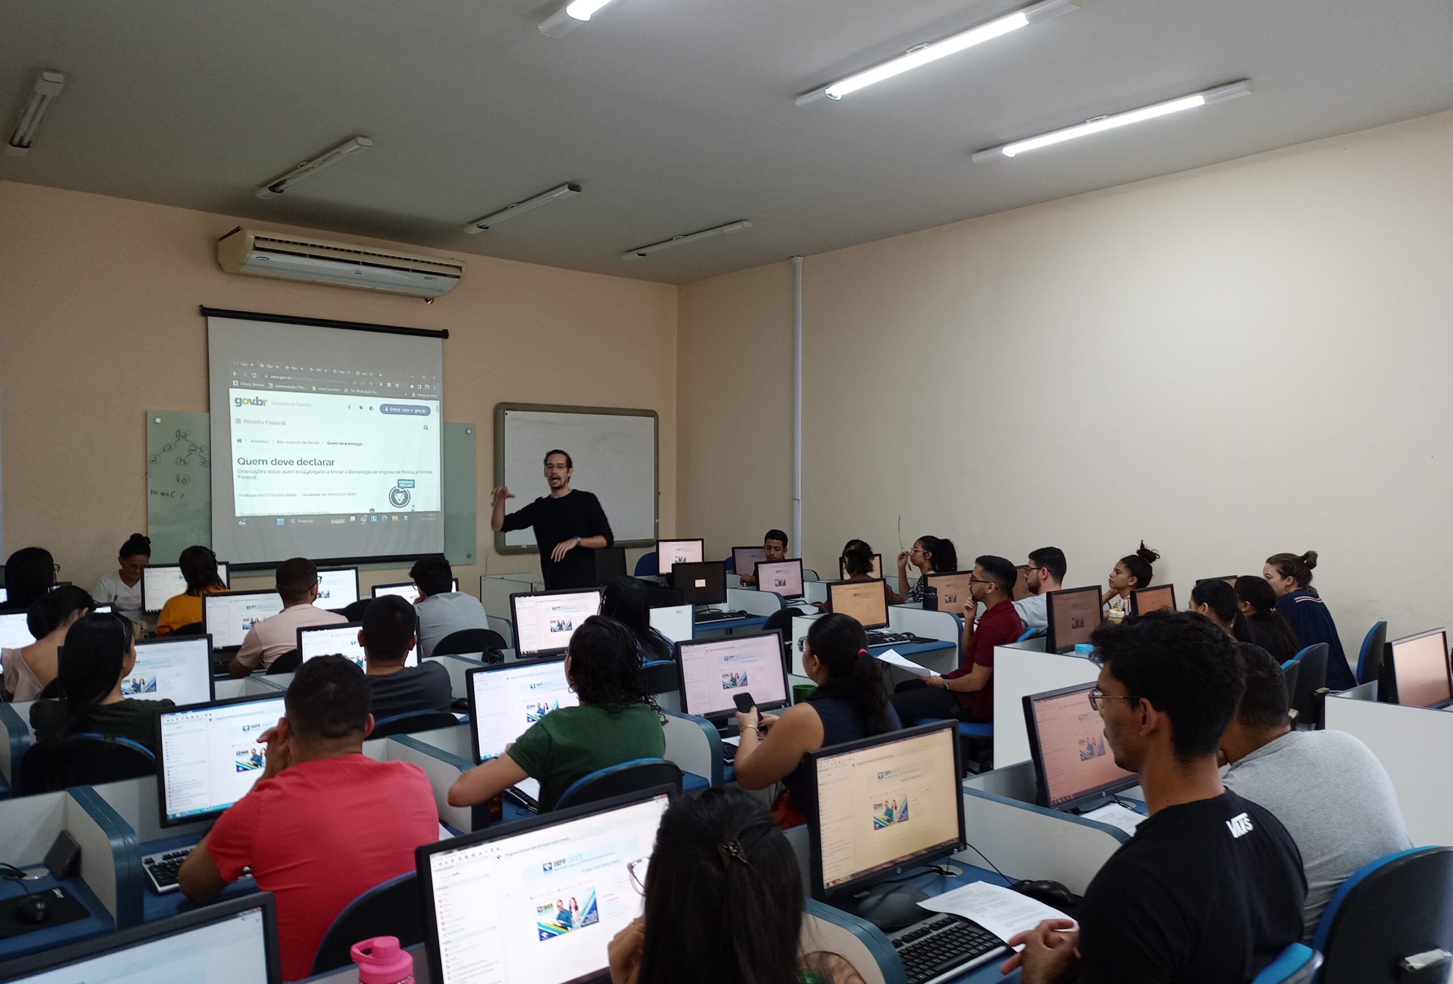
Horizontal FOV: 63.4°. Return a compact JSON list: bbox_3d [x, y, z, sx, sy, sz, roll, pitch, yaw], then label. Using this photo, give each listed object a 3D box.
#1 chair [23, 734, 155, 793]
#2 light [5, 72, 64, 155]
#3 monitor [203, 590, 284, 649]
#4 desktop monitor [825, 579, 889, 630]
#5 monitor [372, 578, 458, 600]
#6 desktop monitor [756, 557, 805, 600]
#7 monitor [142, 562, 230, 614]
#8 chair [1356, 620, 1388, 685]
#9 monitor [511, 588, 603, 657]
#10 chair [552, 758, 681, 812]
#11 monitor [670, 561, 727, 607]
[{"bbox_3d":[-1.653,1.051,3.007,0.500,0.950,0.550,-1,1,-44],"label":"chair"},{"bbox_3d":[-3.360,-1.815,5.698,0.095,0.062,1.490,0,0,-37],"label":"light"},{"bbox_3d":[-2.154,0.613,5.364,0.450,0.325,0.165,0,1,-43],"label":"monitor"},{"bbox_3d":[0.740,0.670,6.520,0.475,0.360,0.200,0,0,-42],"label":"desktop monitor"},{"bbox_3d":[-1.597,0.645,6.100,0.475,0.360,0.200,0,0,-43],"label":"monitor"},{"bbox_3d":[0.347,0.617,7.782,0.450,0.325,0.165,0,1,-44],"label":"desktop monitor"},{"bbox_3d":[-2.945,0.557,6.409,0.450,0.325,0.165,0,1,-42],"label":"monitor"},{"bbox_3d":[3.031,1.080,5.938,0.500,0.910,0.570,0,1,-42],"label":"chair"},{"bbox_3d":[-0.693,0.580,4.824,0.443,0.345,0.180,-1,1,-44],"label":"monitor"},{"bbox_3d":[-0.380,1.094,3.030,0.500,0.930,0.570,0,1,-39],"label":"chair"},{"bbox_3d":[-0.175,0.611,7.395,0.450,0.325,0.165,0,1,-44],"label":"monitor"}]

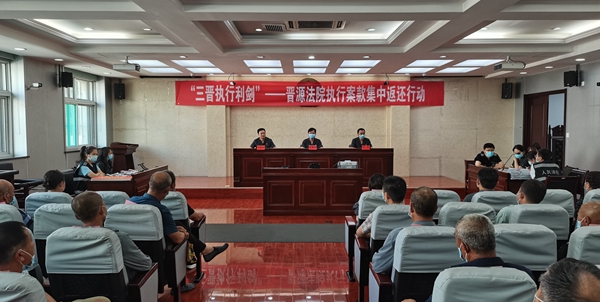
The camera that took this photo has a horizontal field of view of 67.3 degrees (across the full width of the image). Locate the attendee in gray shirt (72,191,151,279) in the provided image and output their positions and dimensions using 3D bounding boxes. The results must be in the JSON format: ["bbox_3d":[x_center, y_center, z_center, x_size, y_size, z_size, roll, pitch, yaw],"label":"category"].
[{"bbox_3d":[-1.330,0.797,3.378,0.600,1.180,0.800,0,3,4],"label":"attendee in gray shirt"}]

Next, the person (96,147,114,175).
[{"bbox_3d":[-3.280,0.536,7.891,0.750,1.210,0.450,0,3,3],"label":"person"}]

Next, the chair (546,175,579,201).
[{"bbox_3d":[3.460,0.771,6.151,0.490,0.930,0.540,0,3,-6],"label":"chair"}]

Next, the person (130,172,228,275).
[{"bbox_3d":[-1.120,0.755,4.147,0.720,1.180,0.850,1,3,10],"label":"person"}]

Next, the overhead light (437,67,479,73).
[{"bbox_3d":[4.292,-2.201,12.252,0.855,0.060,1.020,0,2,0],"label":"overhead light"}]

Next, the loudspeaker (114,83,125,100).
[{"bbox_3d":[-5.126,-1.695,12.842,0.280,0.430,0.270,-1,8,-14],"label":"loudspeaker"}]

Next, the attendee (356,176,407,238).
[{"bbox_3d":[0.840,0.786,4.248,0.580,1.200,0.820,0,2,-3],"label":"attendee"}]

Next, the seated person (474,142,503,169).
[{"bbox_3d":[3.536,0.524,8.529,0.550,1.334,0.750,1,2,19],"label":"seated person"}]

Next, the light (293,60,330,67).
[{"bbox_3d":[0.277,-2.151,11.036,0.855,0.060,1.020,0,2,0],"label":"light"}]

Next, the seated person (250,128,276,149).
[{"bbox_3d":[-0.870,0.105,10.872,0.600,1.310,0.720,0,3,0],"label":"seated person"}]

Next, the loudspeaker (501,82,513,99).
[{"bbox_3d":[5.493,-1.583,11.931,0.270,0.420,0.260,1,11,15],"label":"loudspeaker"}]

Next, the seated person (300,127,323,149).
[{"bbox_3d":[0.308,0.091,11.281,0.550,1.320,0.750,0,2,0],"label":"seated person"}]

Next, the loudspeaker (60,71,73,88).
[{"bbox_3d":[-5.236,-1.603,10.161,0.240,0.360,0.240,-1,11,-31],"label":"loudspeaker"}]

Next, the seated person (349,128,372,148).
[{"bbox_3d":[1.460,0.105,10.872,0.580,1.310,0.720,0,3,0],"label":"seated person"}]

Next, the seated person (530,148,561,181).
[{"bbox_3d":[3.840,0.572,7.142,0.500,1.220,0.750,-1,3,-15],"label":"seated person"}]

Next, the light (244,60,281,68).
[{"bbox_3d":[-0.885,-2.151,11.036,0.855,0.060,1.020,0,2,0],"label":"light"}]

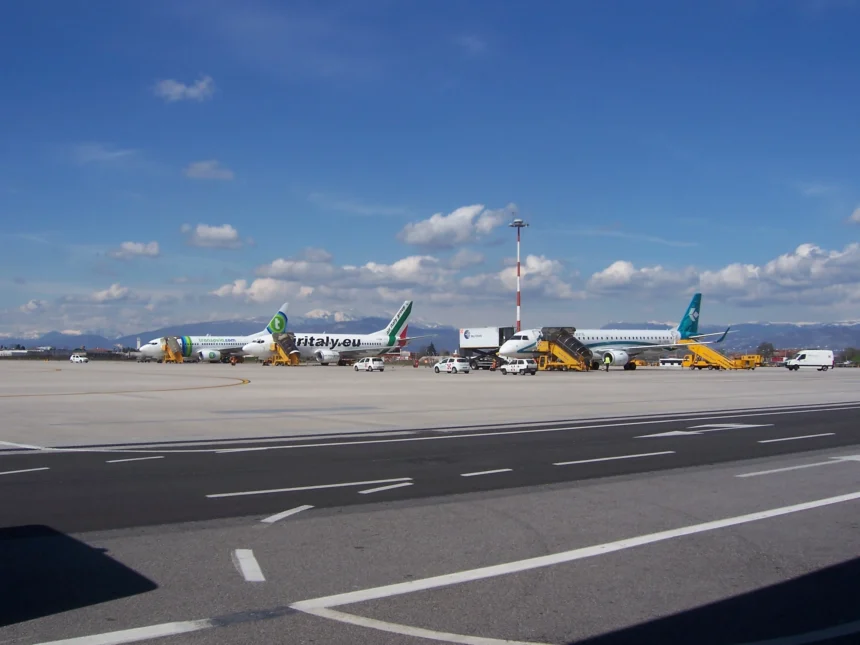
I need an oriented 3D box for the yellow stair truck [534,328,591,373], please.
[{"bbox_3d":[15.325,3.016,101.181,2.300,5.000,7.000,2,-3,-38],"label":"yellow stair truck"}]

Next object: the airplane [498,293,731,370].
[{"bbox_3d":[23.207,0.751,113.764,38.650,10.550,28.720,2,-3,-38],"label":"airplane"}]

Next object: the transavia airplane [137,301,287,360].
[{"bbox_3d":[-41.722,1.799,179.203,33.630,12.550,35.000,2,-3,-39],"label":"transavia airplane"}]

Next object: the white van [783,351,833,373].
[{"bbox_3d":[46.886,4.710,110.500,5.900,2.660,2.000,0,-2,1],"label":"white van"}]

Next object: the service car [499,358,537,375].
[{"bbox_3d":[7.965,4.031,81.600,1.560,1.440,3.650,2,-3,-39],"label":"service car"}]

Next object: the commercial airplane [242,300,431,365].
[{"bbox_3d":[-15.966,1.537,148.936,33.400,11.130,28.880,2,-3,-39],"label":"commercial airplane"}]

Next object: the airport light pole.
[{"bbox_3d":[15.687,-5.334,158.000,3.300,25.900,3.300,0,-2,0],"label":"airport light pole"}]

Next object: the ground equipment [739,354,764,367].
[{"bbox_3d":[56.302,6.698,156.000,2.000,2.150,3.700,2,-3,-39],"label":"ground equipment"}]

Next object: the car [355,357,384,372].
[{"bbox_3d":[-6.310,4.374,93.600,1.660,1.480,3.860,2,-3,-38],"label":"car"}]

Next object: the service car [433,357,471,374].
[{"bbox_3d":[2.060,4.124,85.700,1.690,1.490,4.030,2,-3,-38],"label":"service car"}]

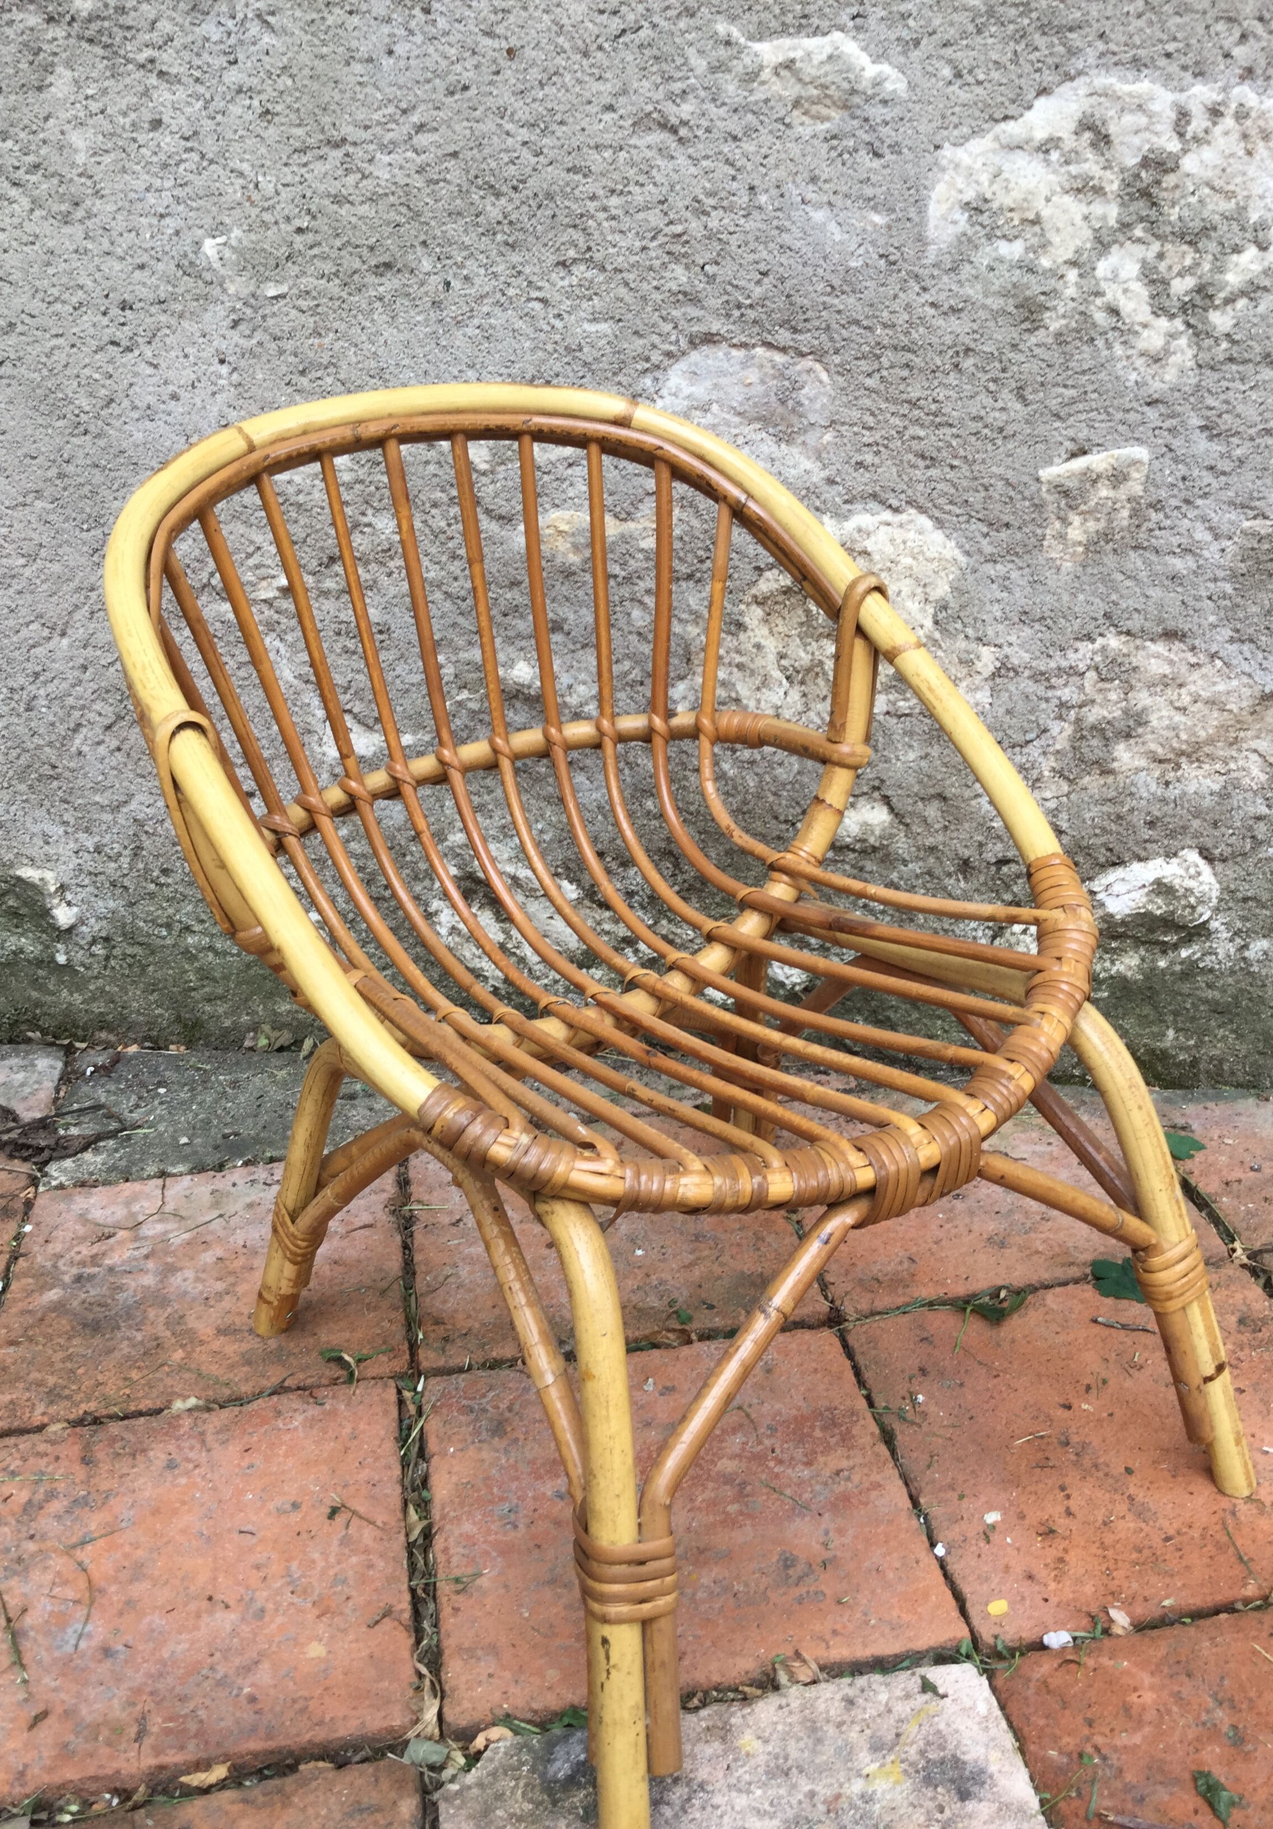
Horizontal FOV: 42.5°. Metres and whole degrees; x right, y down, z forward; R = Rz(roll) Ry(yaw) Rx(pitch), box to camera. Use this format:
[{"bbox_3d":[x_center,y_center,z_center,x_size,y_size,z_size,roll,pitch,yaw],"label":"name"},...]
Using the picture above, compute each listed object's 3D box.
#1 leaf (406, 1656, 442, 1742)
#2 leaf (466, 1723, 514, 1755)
[{"bbox_3d":[-0.091,0.336,0.703,0.015,0.010,0.040,-6,26,-7],"label":"leaf"},{"bbox_3d":[-0.061,0.343,0.681,0.021,0.007,0.011,-14,28,-24],"label":"leaf"}]

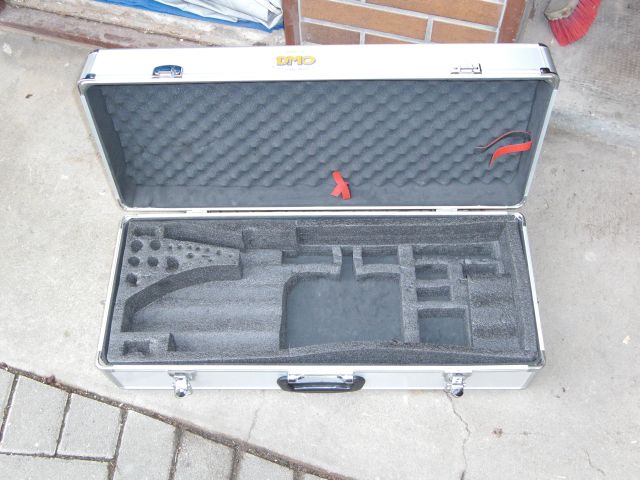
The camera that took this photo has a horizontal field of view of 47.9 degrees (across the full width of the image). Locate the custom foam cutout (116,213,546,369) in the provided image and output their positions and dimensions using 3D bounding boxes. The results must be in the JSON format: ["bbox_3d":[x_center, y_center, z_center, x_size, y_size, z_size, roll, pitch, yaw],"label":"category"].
[{"bbox_3d":[0.003,0.103,1.226,0.670,0.113,0.252,0,62,2],"label":"custom foam cutout"}]

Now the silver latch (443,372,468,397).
[{"bbox_3d":[0.220,0.231,1.158,0.034,0.056,0.025,0,62,2],"label":"silver latch"}]

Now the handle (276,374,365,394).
[{"bbox_3d":[0.001,0.234,1.172,0.139,0.040,0.021,0,62,2],"label":"handle"}]

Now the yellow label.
[{"bbox_3d":[-0.035,-0.267,1.069,0.057,0.002,0.025,0,47,2],"label":"yellow label"}]

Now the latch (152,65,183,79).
[{"bbox_3d":[-0.224,-0.247,1.057,0.040,0.006,0.025,0,47,2],"label":"latch"}]

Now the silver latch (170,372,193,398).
[{"bbox_3d":[-0.226,0.235,1.177,0.034,0.056,0.025,0,62,2],"label":"silver latch"}]

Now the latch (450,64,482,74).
[{"bbox_3d":[0.211,-0.245,1.035,0.042,0.006,0.022,0,47,2],"label":"latch"}]

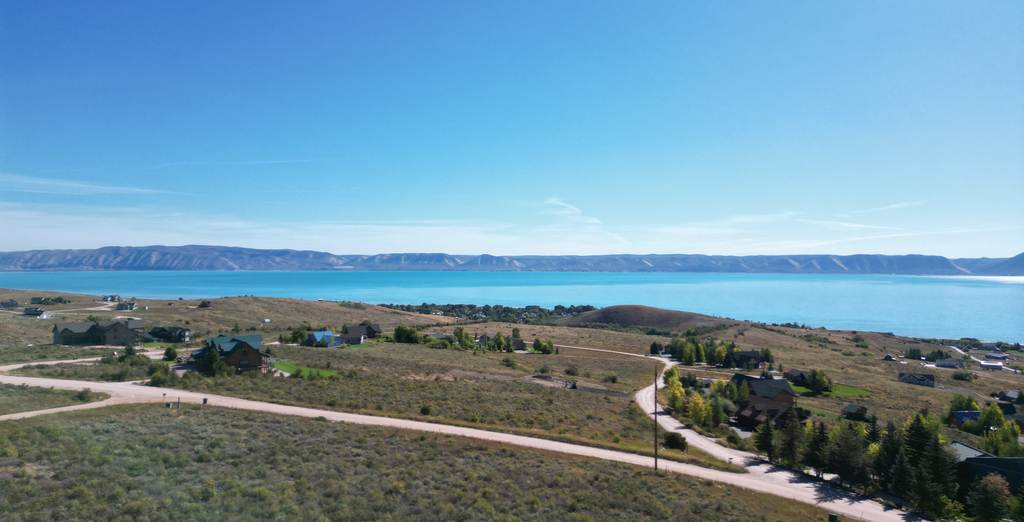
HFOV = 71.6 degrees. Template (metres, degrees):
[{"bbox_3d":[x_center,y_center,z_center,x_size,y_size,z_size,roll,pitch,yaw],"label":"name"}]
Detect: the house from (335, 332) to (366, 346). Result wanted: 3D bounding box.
[{"bbox_3d":[-81.300,39.250,360.000,13.500,5.800,9.000,0,0,6],"label":"house"}]

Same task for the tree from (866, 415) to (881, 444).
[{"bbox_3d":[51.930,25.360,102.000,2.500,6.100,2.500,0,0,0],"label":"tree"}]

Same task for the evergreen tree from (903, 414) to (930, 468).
[{"bbox_3d":[50.140,23.140,88.000,3.700,8.700,3.700,0,0,0],"label":"evergreen tree"}]

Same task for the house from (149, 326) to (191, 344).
[{"bbox_3d":[-166.670,35.860,345.000,17.500,8.000,10.000,0,0,-9],"label":"house"}]

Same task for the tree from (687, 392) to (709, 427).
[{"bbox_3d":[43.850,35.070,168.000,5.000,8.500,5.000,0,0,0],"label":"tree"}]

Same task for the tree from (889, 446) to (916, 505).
[{"bbox_3d":[42.620,23.410,77.500,3.000,6.600,3.000,0,0,0],"label":"tree"}]

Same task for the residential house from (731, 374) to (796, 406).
[{"bbox_3d":[75.870,39.150,214.000,16.500,8.500,12.000,0,0,-9],"label":"residential house"}]

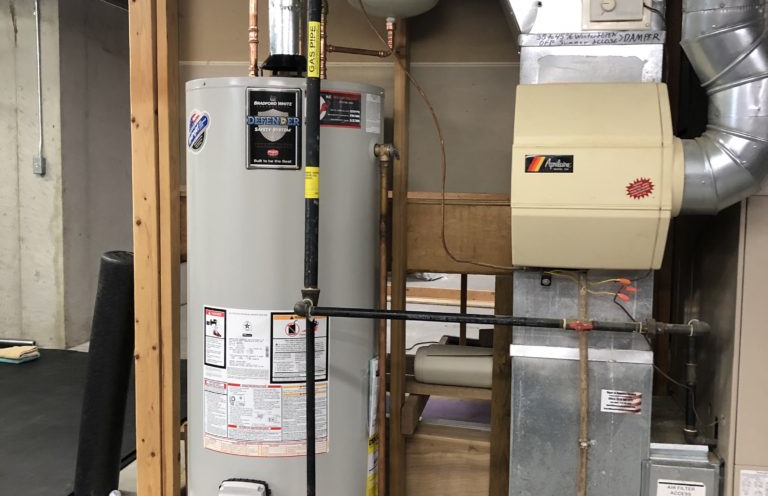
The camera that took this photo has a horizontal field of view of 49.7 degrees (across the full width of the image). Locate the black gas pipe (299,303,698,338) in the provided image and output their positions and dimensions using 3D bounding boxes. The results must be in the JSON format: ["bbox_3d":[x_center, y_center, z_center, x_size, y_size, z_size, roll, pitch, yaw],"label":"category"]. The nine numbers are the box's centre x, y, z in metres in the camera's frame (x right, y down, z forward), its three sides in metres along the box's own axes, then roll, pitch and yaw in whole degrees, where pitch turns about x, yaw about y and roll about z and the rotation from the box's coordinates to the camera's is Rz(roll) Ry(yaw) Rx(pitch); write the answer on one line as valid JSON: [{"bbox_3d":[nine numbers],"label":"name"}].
[{"bbox_3d":[0.249,0.167,1.934,0.957,0.042,0.052,2,5,13],"label":"black gas pipe"}]

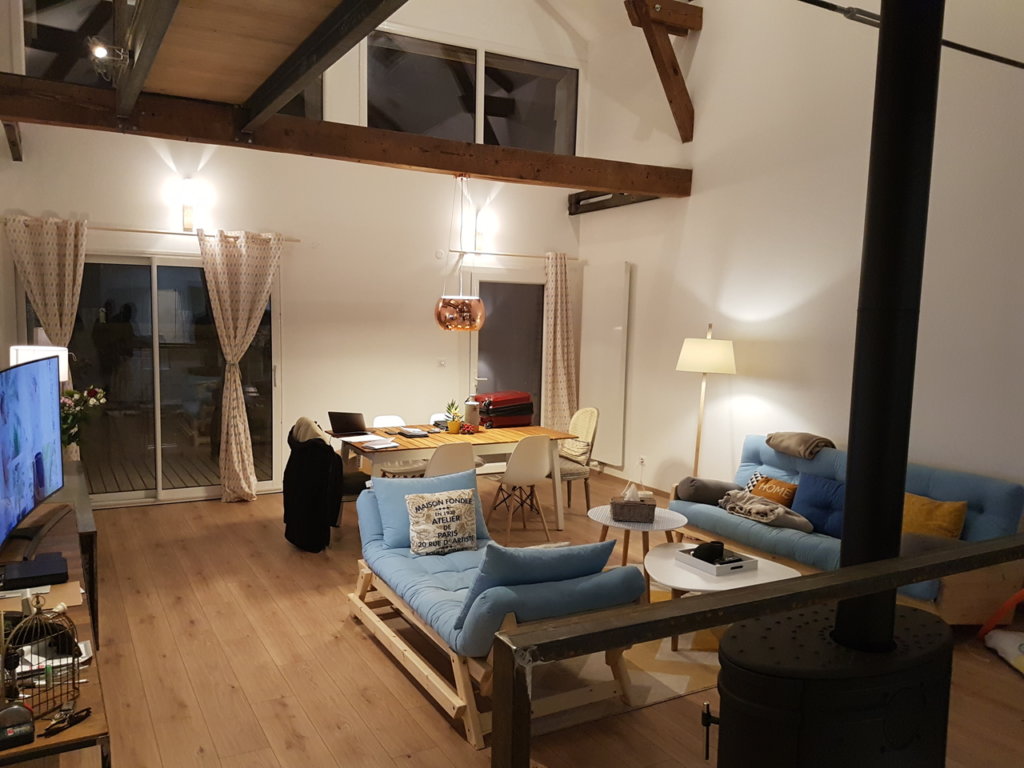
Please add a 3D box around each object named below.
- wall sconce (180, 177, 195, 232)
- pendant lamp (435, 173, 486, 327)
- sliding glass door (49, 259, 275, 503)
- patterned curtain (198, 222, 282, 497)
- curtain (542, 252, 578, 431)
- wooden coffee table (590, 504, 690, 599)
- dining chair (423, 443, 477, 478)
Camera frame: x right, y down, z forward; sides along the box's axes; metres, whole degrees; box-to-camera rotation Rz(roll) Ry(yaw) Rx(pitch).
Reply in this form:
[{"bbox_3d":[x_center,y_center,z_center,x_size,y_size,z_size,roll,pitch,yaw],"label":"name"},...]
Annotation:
[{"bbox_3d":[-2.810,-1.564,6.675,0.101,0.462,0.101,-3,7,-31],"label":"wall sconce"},{"bbox_3d":[-0.399,-0.983,5.844,0.380,1.140,0.380,1,6,0],"label":"pendant lamp"},{"bbox_3d":[-2.950,-0.024,6.544,1.961,2.132,0.131,-2,7,-31],"label":"sliding glass door"},{"bbox_3d":[-2.354,-0.135,6.728,0.694,2.343,0.171,-2,7,-31],"label":"patterned curtain"},{"bbox_3d":[0.516,-0.246,8.478,0.523,2.343,0.171,-2,7,-31],"label":"curtain"},{"bbox_3d":[0.768,1.068,4.748,0.600,0.500,0.600,1,6,0],"label":"wooden coffee table"},{"bbox_3d":[-0.538,0.823,5.718,0.462,0.824,0.533,-2,7,-28],"label":"dining chair"}]

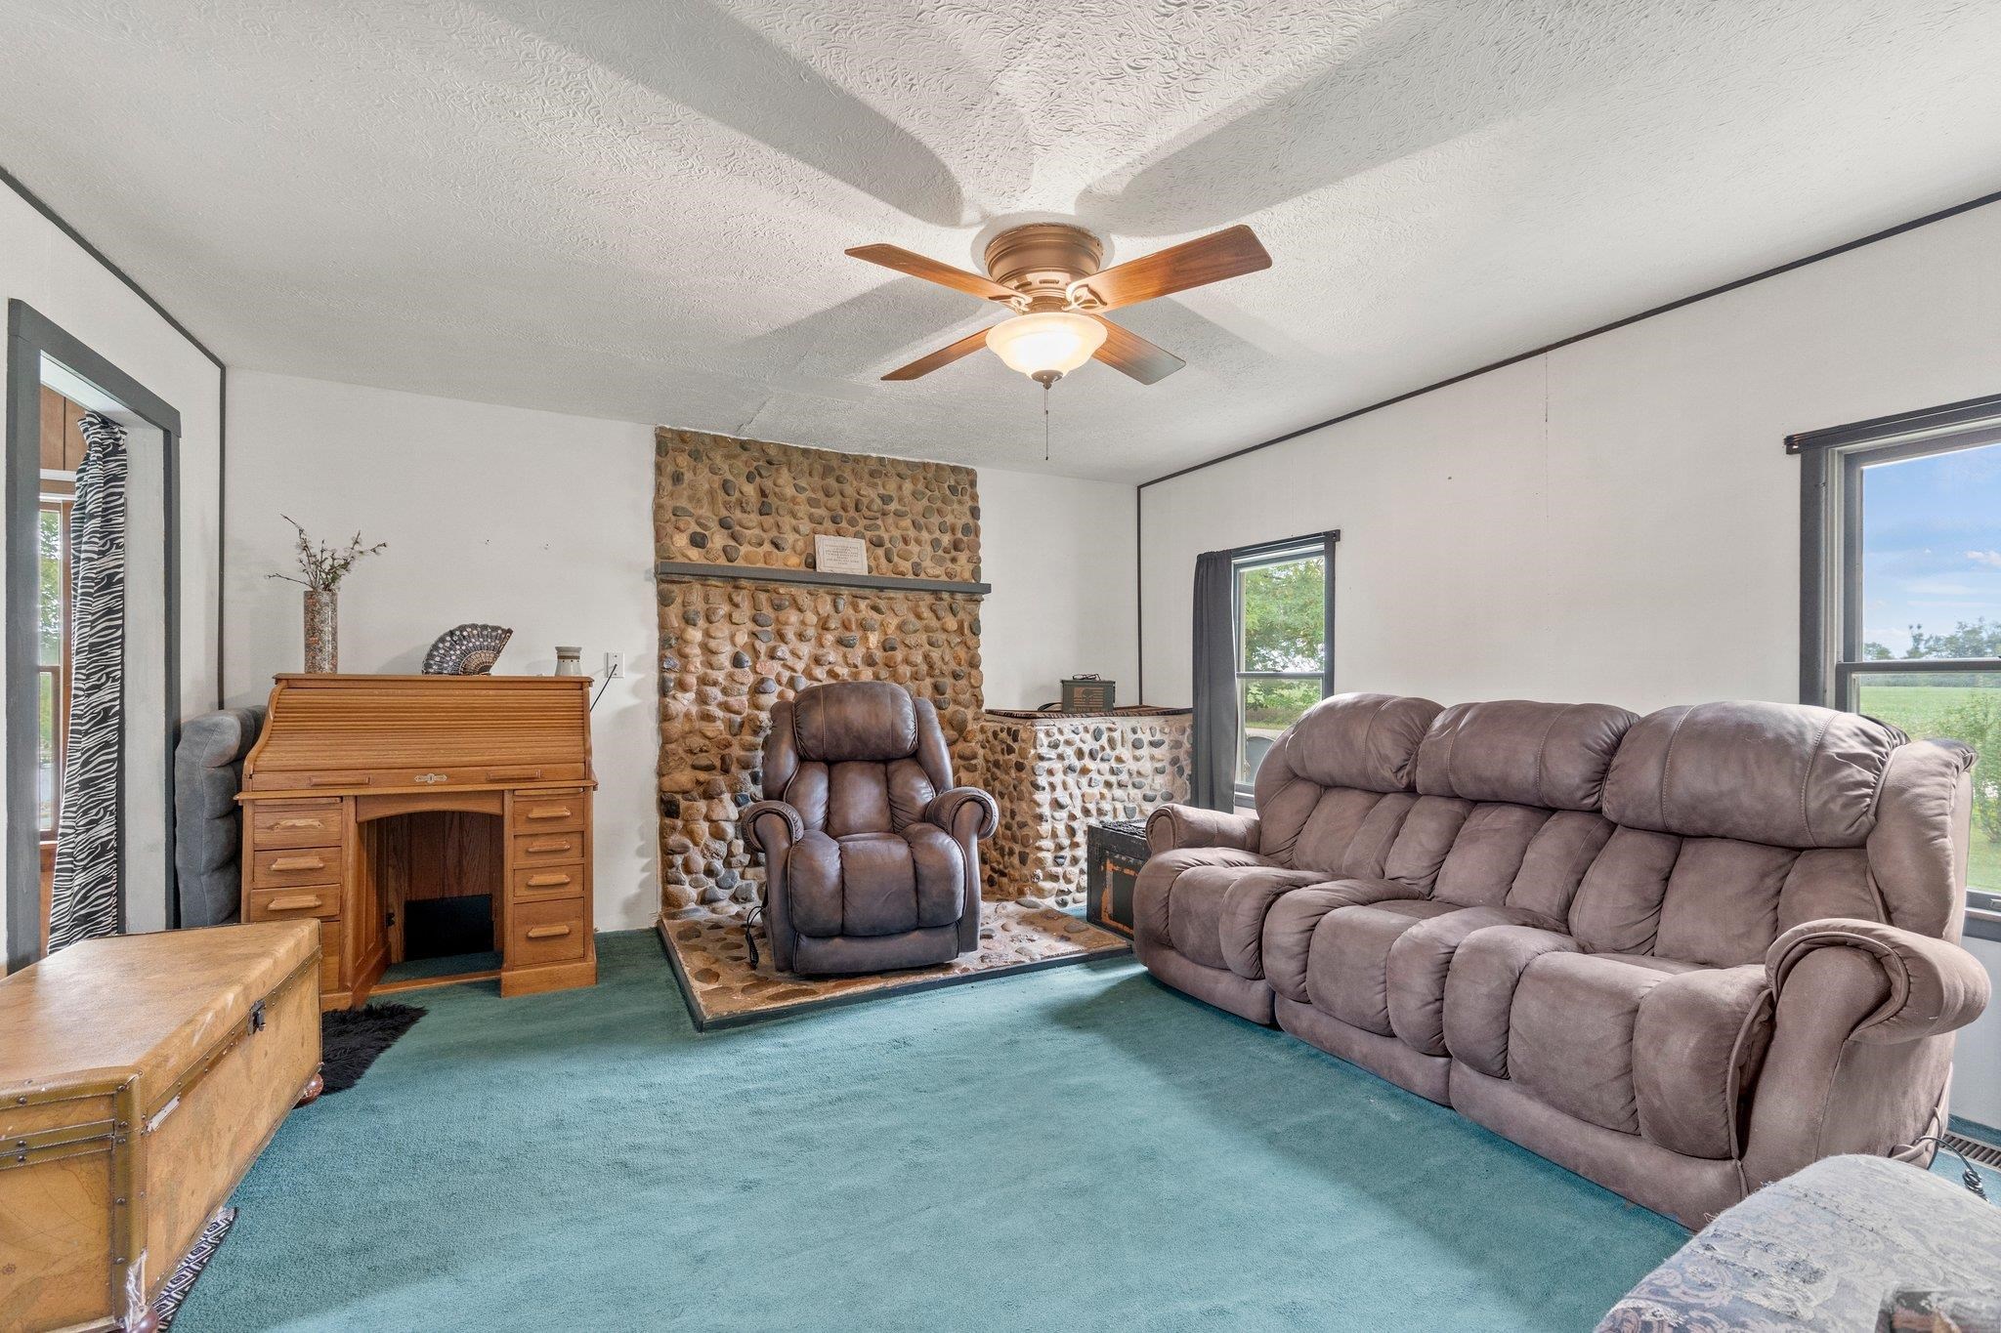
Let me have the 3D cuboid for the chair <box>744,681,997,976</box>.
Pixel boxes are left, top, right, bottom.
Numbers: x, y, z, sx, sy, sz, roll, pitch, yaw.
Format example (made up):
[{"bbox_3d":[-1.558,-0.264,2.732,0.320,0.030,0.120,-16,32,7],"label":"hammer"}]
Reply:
[{"bbox_3d":[-0.641,0.615,3.685,0.984,1.109,0.972,0,0,-19],"label":"chair"}]

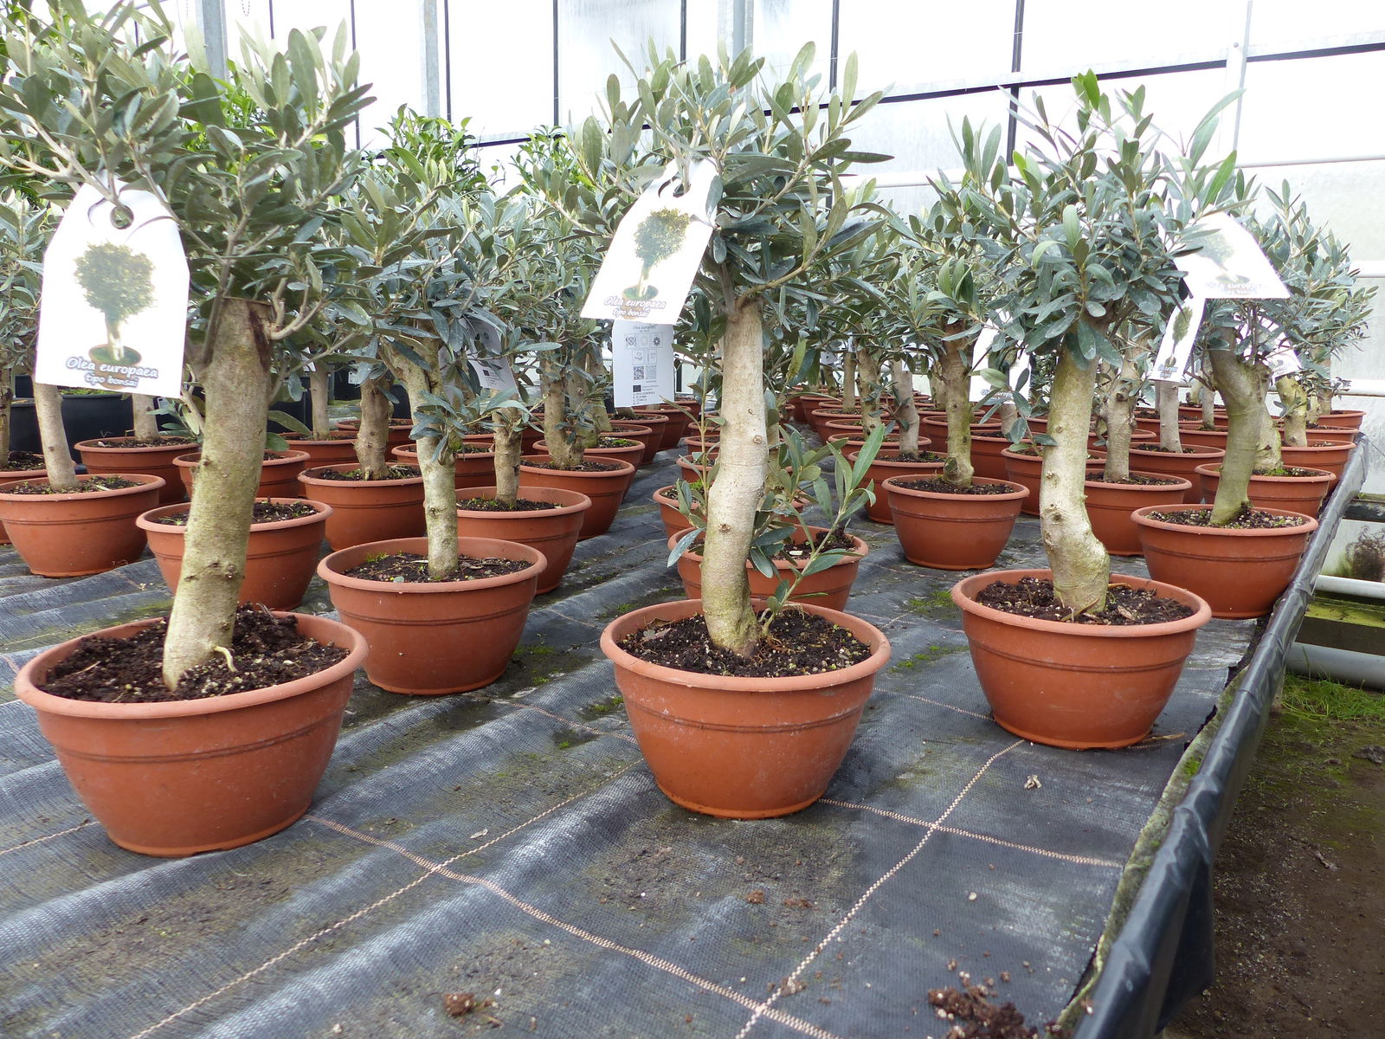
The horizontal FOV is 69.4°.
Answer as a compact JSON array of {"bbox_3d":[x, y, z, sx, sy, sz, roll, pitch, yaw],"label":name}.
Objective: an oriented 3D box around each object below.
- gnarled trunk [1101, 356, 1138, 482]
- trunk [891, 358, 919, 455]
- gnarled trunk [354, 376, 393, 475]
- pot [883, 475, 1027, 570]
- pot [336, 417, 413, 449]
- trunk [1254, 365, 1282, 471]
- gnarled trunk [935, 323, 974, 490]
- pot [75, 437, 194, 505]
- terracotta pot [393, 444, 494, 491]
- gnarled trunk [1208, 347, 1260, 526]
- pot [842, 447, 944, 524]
[{"bbox_3d":[0.816,-0.192,1.909,0.067,0.239,0.058,5,11,23],"label":"gnarled trunk"},{"bbox_3d":[0.474,-0.258,2.239,0.061,0.242,0.051,1,11,0],"label":"trunk"},{"bbox_3d":[-0.555,-0.162,1.742,0.068,0.179,0.059,-2,11,-17],"label":"gnarled trunk"},{"bbox_3d":[0.498,0.005,1.911,0.272,0.148,0.272,1,10,0],"label":"pot"},{"bbox_3d":[-0.851,-0.199,2.776,0.255,0.134,0.255,1,11,0],"label":"pot"},{"bbox_3d":[1.178,-0.209,2.056,0.066,0.217,0.064,7,12,29],"label":"trunk"},{"bbox_3d":[0.502,-0.221,1.917,0.077,0.309,0.072,1,10,0],"label":"gnarled trunk"},{"bbox_3d":[-1.375,-0.121,2.495,0.272,0.148,0.272,1,10,0],"label":"pot"},{"bbox_3d":[-0.497,-0.085,2.075,0.238,0.125,0.238,1,11,0],"label":"terracotta pot"},{"bbox_3d":[0.761,-0.117,1.406,0.063,0.251,0.056,7,12,28],"label":"gnarled trunk"},{"bbox_3d":[0.471,-0.071,2.220,0.256,0.136,0.256,1,10,0],"label":"pot"}]

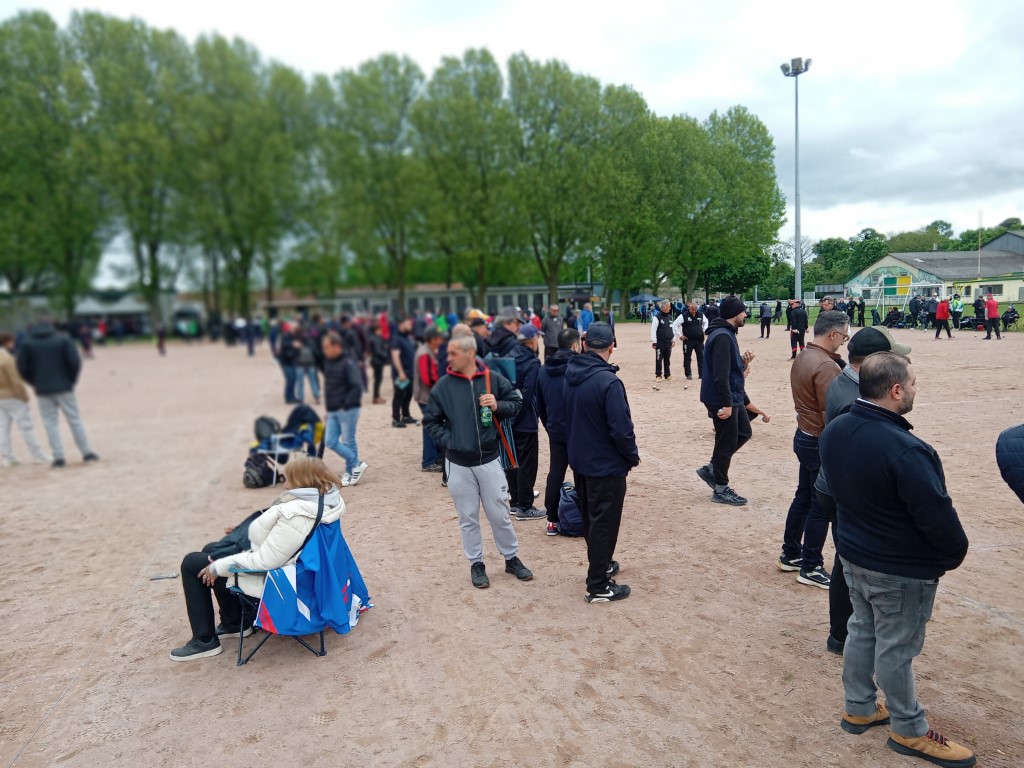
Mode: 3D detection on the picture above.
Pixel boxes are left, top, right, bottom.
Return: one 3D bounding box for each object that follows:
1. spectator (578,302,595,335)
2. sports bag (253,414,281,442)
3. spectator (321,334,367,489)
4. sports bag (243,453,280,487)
[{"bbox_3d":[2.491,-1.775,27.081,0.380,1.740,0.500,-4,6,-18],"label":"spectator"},{"bbox_3d":[-2.745,0.522,9.300,0.240,0.360,0.290,-7,7,-41],"label":"sports bag"},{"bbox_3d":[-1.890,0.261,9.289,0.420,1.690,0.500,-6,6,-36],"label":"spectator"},{"bbox_3d":[-2.763,0.945,9.100,0.280,0.400,0.340,-6,6,-36],"label":"sports bag"}]

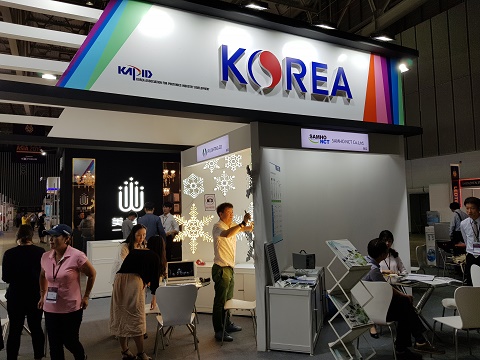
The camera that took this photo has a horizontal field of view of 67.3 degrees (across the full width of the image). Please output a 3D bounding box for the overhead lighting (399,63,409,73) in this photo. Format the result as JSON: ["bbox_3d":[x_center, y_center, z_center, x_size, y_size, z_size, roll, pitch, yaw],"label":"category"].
[{"bbox_3d":[2.749,-1.891,6.061,0.200,0.160,0.200,0,-4,-27],"label":"overhead lighting"}]

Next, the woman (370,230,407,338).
[{"bbox_3d":[1.995,1.356,4.745,0.500,1.290,0.780,-3,-3,18],"label":"woman"}]

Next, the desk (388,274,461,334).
[{"bbox_3d":[2.260,1.594,4.389,0.820,0.740,0.800,0,-4,-27],"label":"desk"}]

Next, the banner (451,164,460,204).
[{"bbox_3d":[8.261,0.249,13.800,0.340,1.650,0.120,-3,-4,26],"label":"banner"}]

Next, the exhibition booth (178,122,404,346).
[{"bbox_3d":[0.760,0.720,5.728,2.468,2.570,2.450,1,-4,-27],"label":"exhibition booth"}]

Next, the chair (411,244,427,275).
[{"bbox_3d":[3.341,1.683,7.025,0.480,0.800,0.520,1,-4,-42],"label":"chair"}]

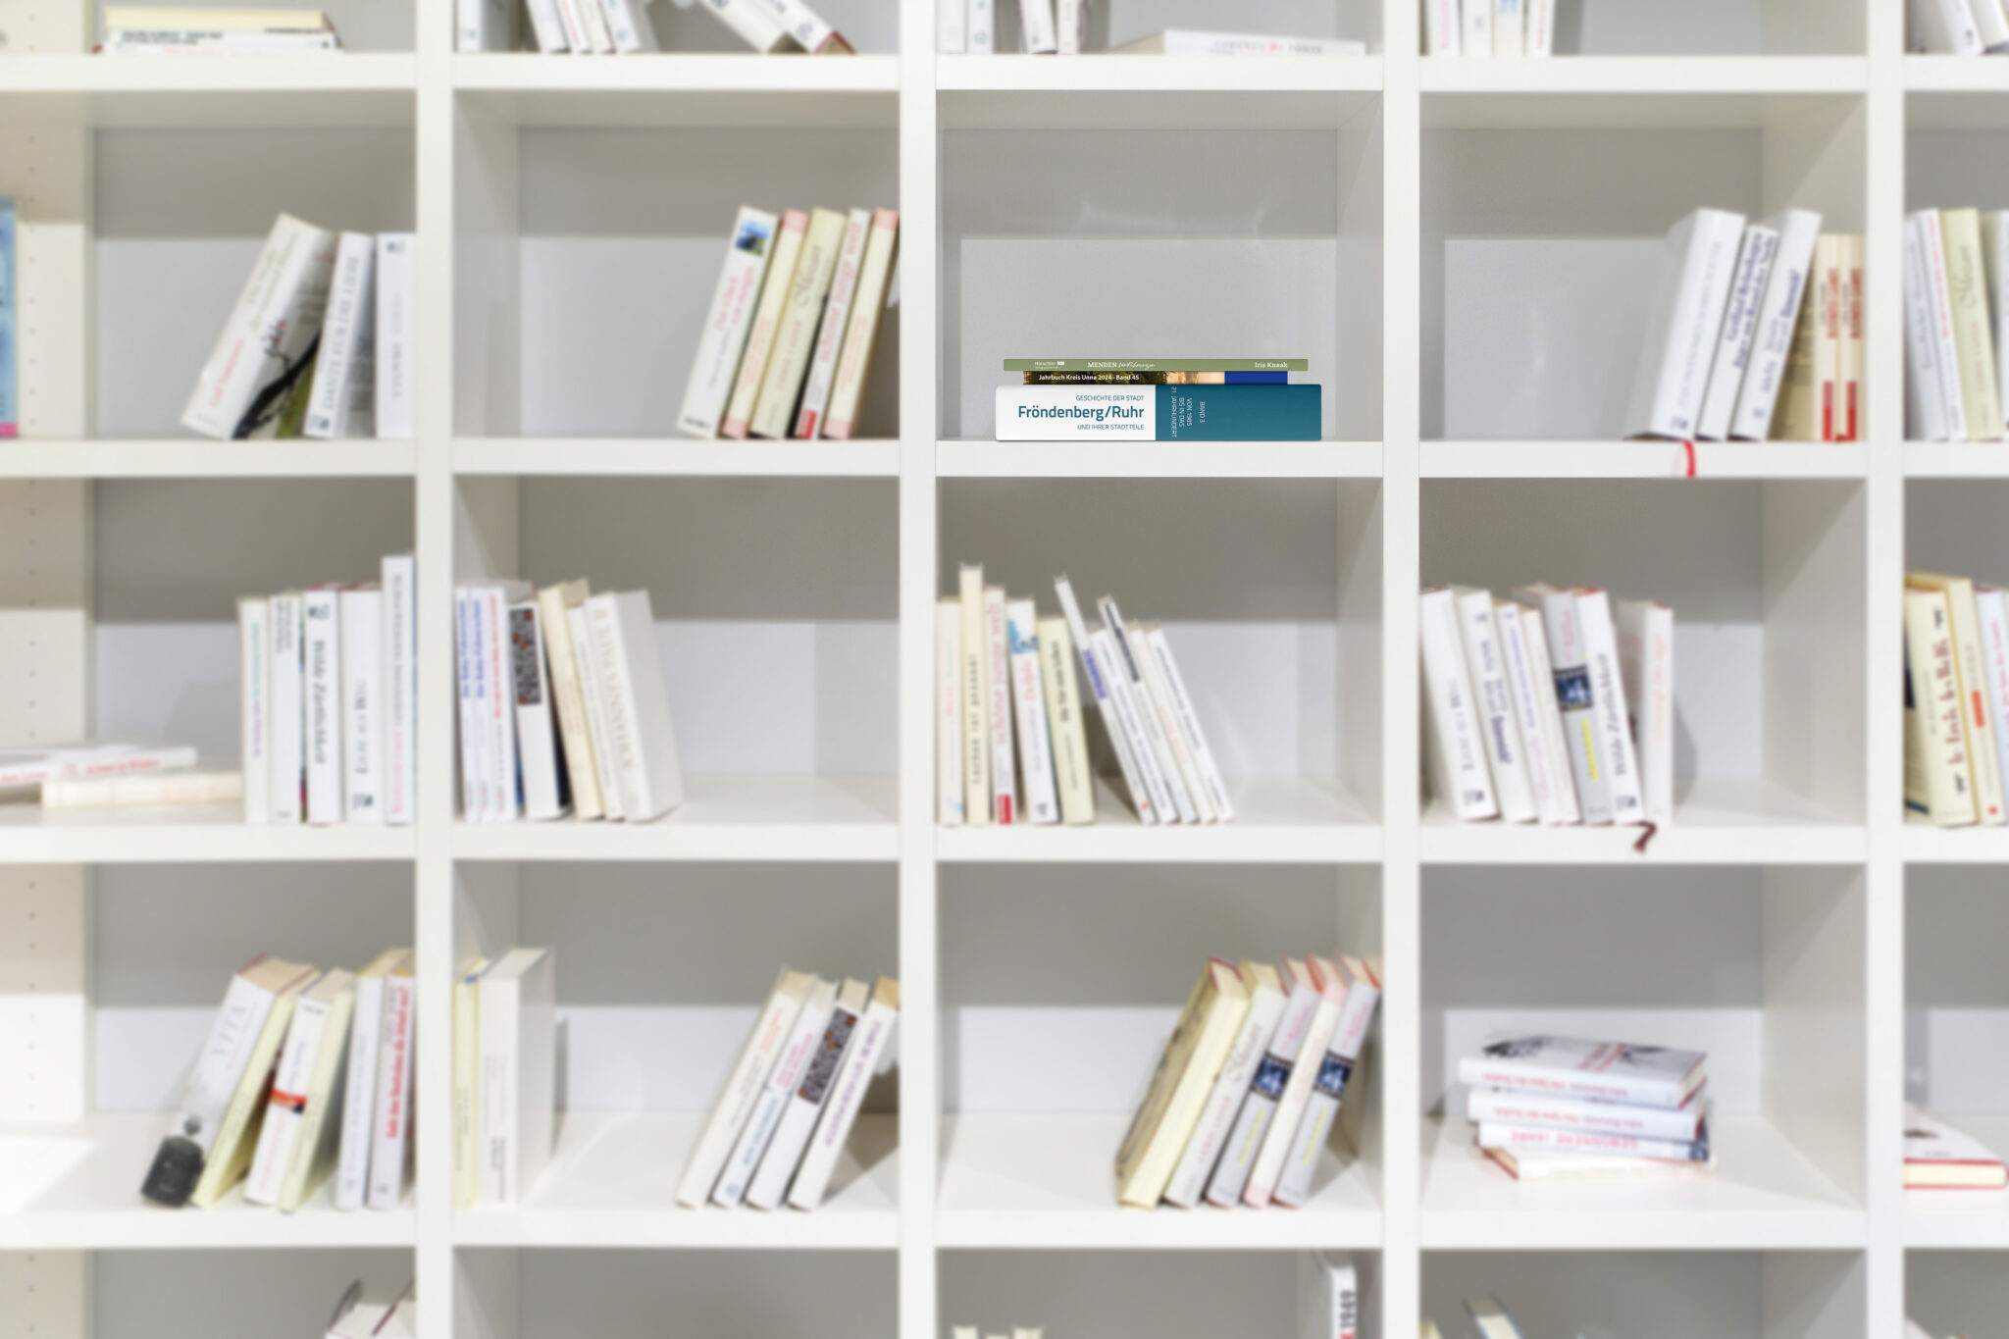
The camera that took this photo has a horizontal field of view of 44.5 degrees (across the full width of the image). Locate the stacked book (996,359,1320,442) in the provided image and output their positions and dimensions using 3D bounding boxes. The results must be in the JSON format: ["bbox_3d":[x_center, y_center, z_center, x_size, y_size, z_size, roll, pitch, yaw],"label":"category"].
[{"bbox_3d":[0.143,-0.257,2.385,0.302,0.077,0.210,0,4,0],"label":"stacked book"}]

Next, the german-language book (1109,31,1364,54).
[{"bbox_3d":[0.224,-0.597,2.406,0.213,0.027,0.140,-1,4,-20],"label":"german-language book"}]

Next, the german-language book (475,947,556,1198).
[{"bbox_3d":[-0.469,0.390,2.364,0.039,0.213,0.148,0,4,2],"label":"german-language book"}]

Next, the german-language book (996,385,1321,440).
[{"bbox_3d":[0.143,-0.244,2.385,0.302,0.053,0.210,0,4,0],"label":"german-language book"}]

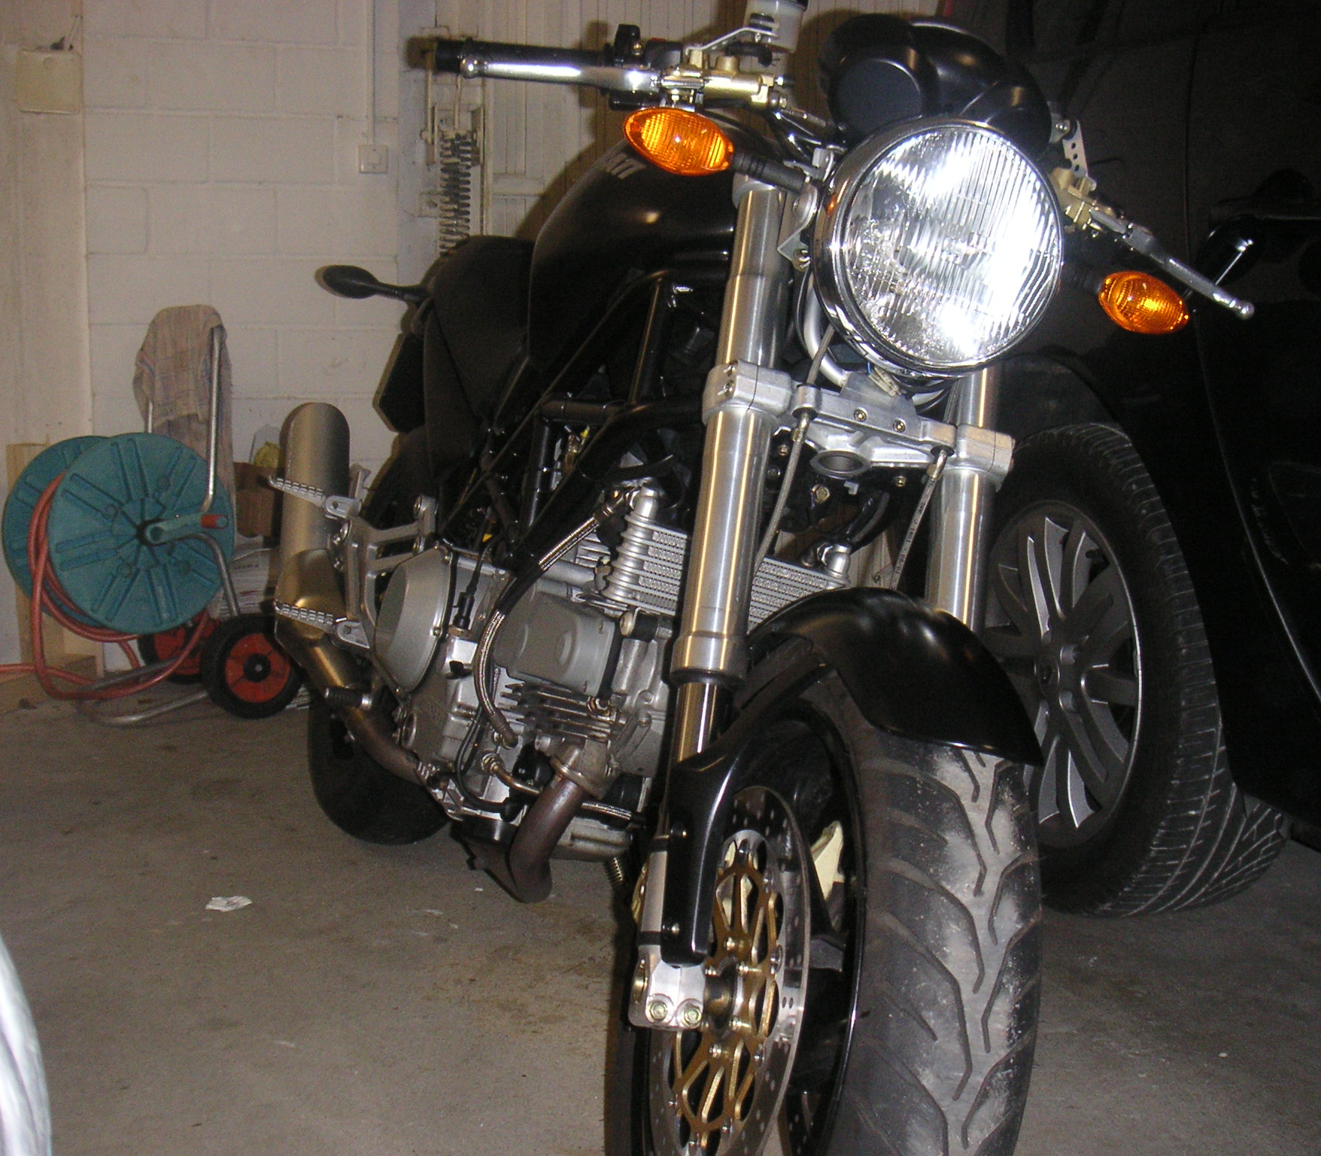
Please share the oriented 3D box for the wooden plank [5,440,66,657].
[{"bbox_3d":[-1.338,-0.038,3.651,0.092,0.497,0.040,0,9,-6],"label":"wooden plank"}]

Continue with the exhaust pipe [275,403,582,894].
[{"bbox_3d":[-0.326,0.029,2.173,0.230,0.450,1.120,16,3,-21],"label":"exhaust pipe"}]

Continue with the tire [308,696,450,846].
[{"bbox_3d":[-0.373,0.098,2.608,0.178,0.630,0.630,16,3,-21],"label":"tire"}]

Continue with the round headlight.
[{"bbox_3d":[0.207,-0.261,1.358,0.192,0.192,0.140,14,4,-15],"label":"round headlight"}]

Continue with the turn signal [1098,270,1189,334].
[{"bbox_3d":[0.419,-0.239,1.465,0.092,0.052,0.052,14,4,-15],"label":"turn signal"}]

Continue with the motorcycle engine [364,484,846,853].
[{"bbox_3d":[-0.086,0.103,1.874,0.400,0.440,0.570,16,3,-21],"label":"motorcycle engine"}]

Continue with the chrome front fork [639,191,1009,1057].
[{"bbox_3d":[0.143,0.021,1.391,0.272,0.720,0.120,14,-20,-15],"label":"chrome front fork"}]

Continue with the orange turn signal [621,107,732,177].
[{"bbox_3d":[0.015,-0.352,1.365,0.094,0.053,0.052,14,4,-15],"label":"orange turn signal"}]

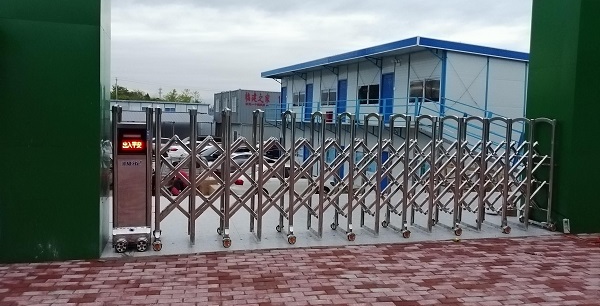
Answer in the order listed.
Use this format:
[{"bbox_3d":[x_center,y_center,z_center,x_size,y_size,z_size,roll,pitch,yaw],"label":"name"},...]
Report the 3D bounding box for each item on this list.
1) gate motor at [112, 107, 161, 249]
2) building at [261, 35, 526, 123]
[{"bbox_3d":[-1.916,0.269,5.234,0.410,1.630,0.580,-1,5,-17],"label":"gate motor"},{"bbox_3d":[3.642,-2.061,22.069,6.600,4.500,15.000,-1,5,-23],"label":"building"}]

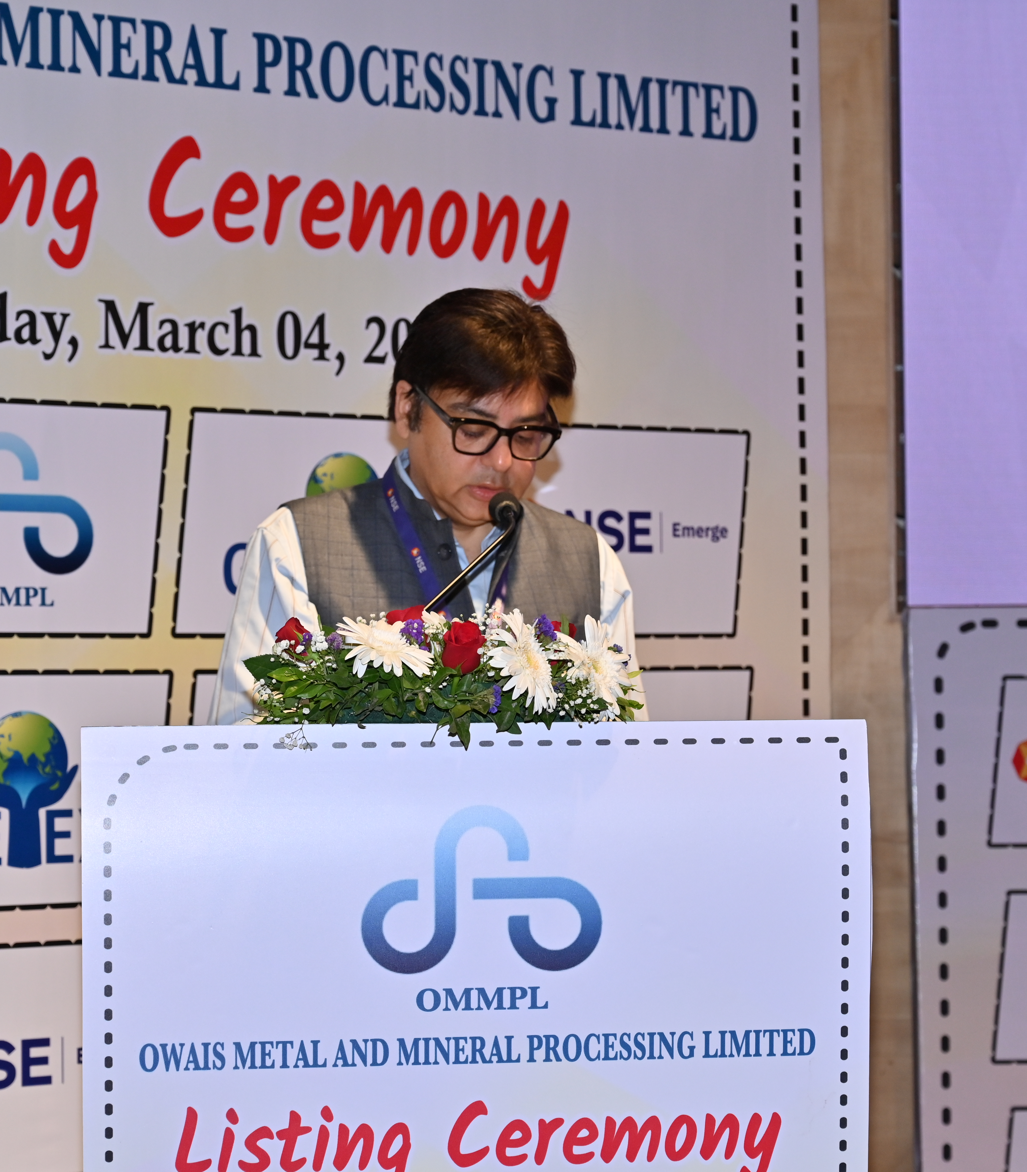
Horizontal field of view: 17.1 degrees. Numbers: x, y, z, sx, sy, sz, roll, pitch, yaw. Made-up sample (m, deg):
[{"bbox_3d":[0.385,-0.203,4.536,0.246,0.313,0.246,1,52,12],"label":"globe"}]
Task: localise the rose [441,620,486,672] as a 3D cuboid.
[{"bbox_3d":[-0.053,0.063,3.600,0.045,0.053,0.045,2,18,0],"label":"rose"}]

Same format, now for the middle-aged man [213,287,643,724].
[{"bbox_3d":[-0.090,0.494,3.880,0.530,1.670,0.400,0,-2,-16],"label":"middle-aged man"}]

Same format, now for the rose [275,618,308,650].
[{"bbox_3d":[-0.234,0.053,3.630,0.038,0.042,0.038,-23,9,10],"label":"rose"}]

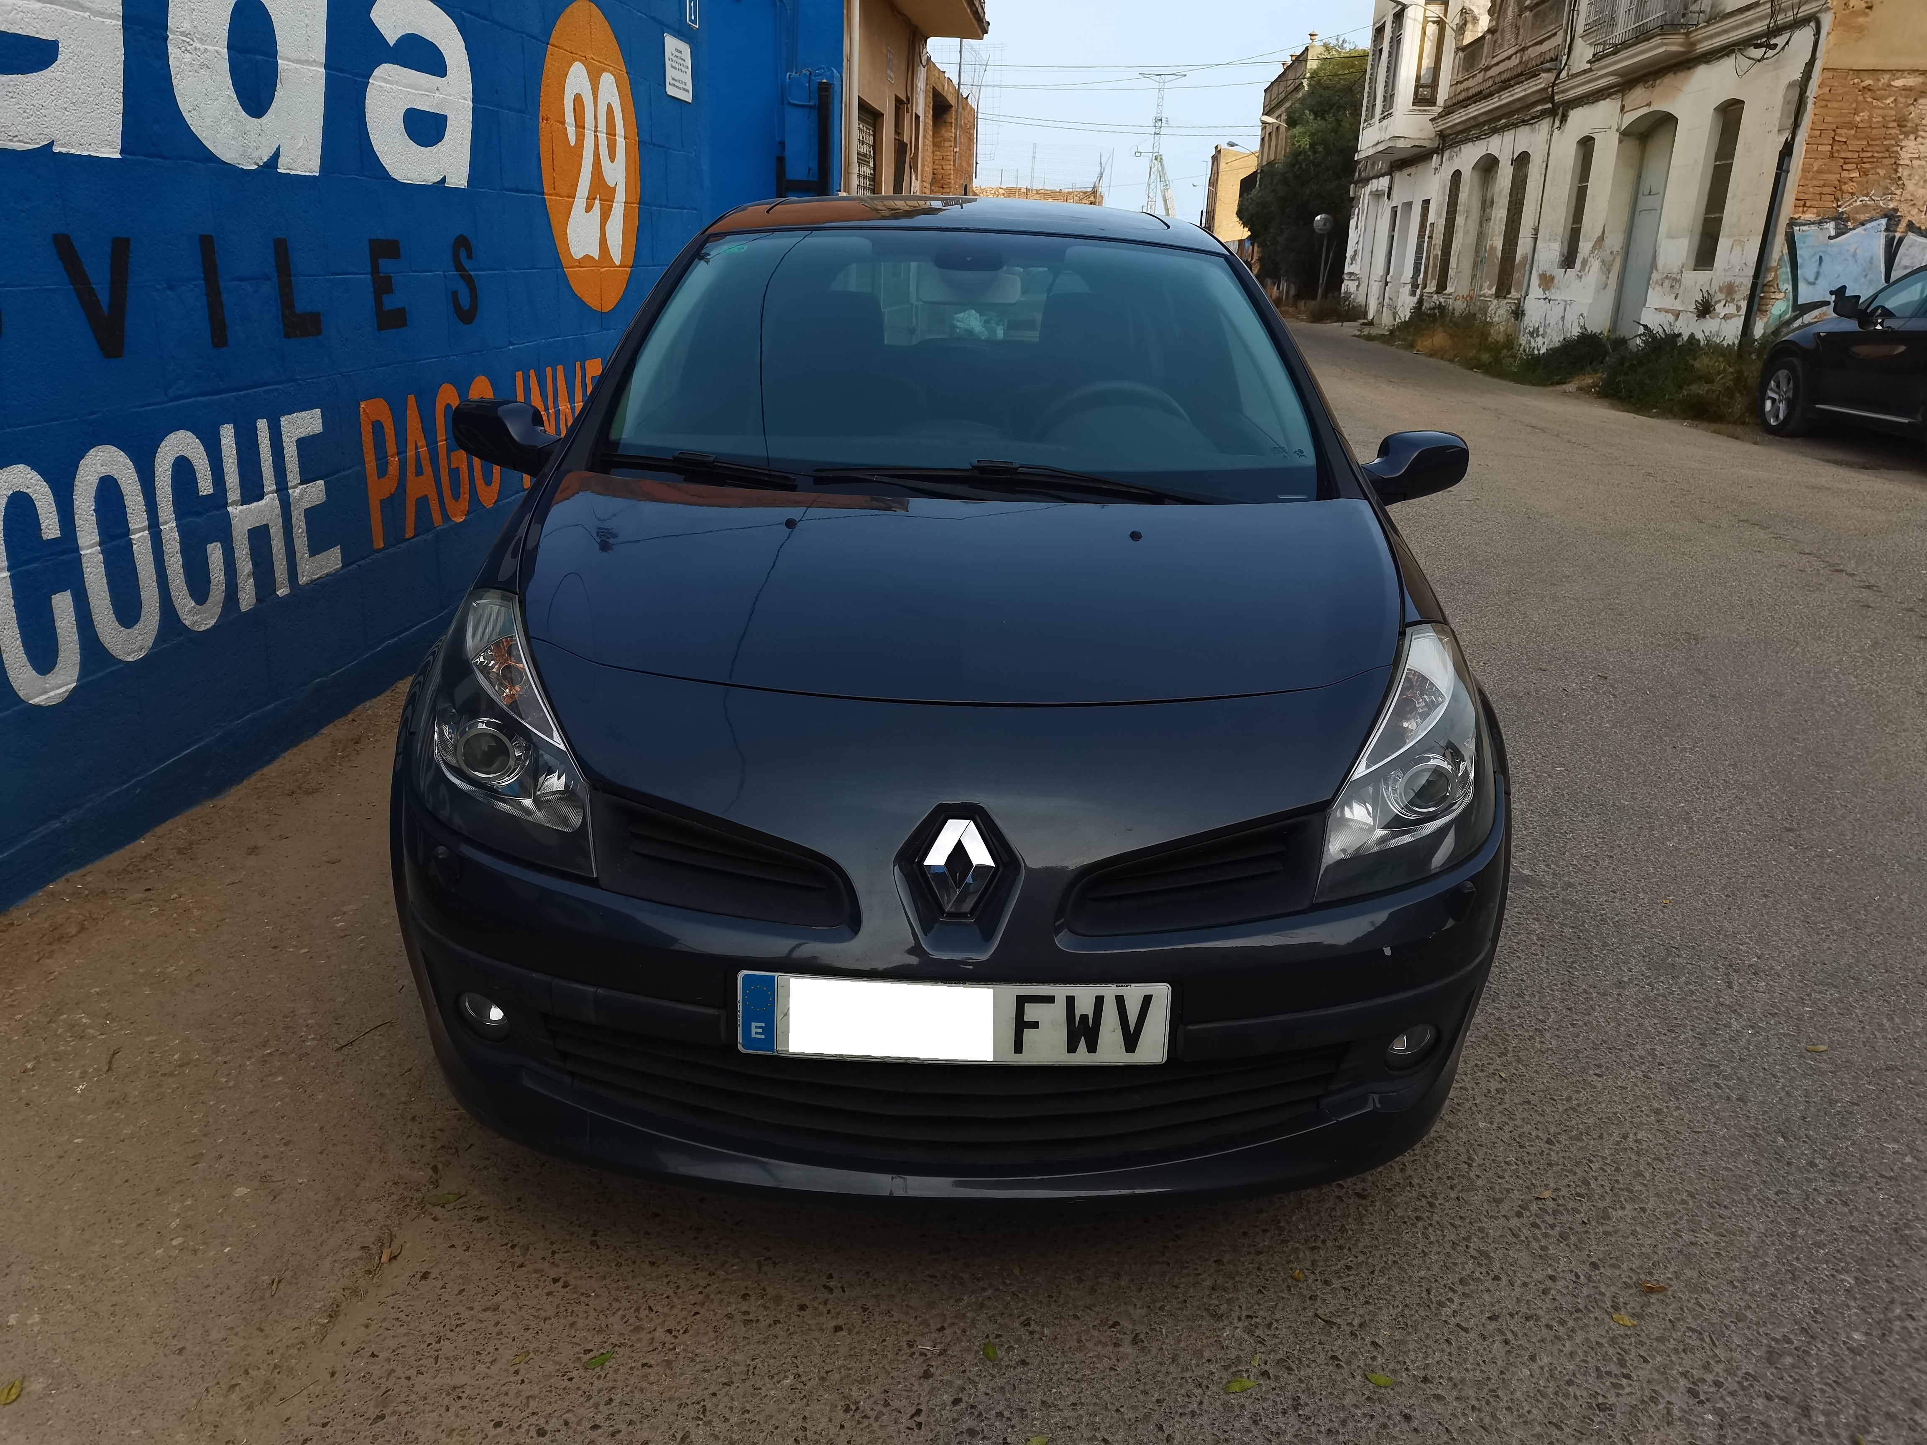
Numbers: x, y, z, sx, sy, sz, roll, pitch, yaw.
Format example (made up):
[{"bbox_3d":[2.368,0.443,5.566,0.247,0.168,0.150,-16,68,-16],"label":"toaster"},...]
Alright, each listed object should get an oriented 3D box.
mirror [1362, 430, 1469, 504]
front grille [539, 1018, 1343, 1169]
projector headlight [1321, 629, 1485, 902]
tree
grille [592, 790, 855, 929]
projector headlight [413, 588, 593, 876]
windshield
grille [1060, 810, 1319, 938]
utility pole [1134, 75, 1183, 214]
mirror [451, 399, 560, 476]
[{"bbox_3d":[0.902,-0.510,2.893,0.217,0.142,0.125,2,18,-1],"label":"mirror"},{"bbox_3d":[-0.024,0.495,1.901,1.093,0.125,0.205,2,18,-1],"label":"front grille"},{"bbox_3d":[0.601,0.036,2.047,0.350,0.250,0.460,0,19,-7],"label":"projector headlight"},{"bbox_3d":[8.892,-13.993,37.409,4.000,6.133,4.000,2,18,0],"label":"tree"},{"bbox_3d":[-0.299,0.168,1.790,0.363,0.114,0.086,7,19,14],"label":"grille"},{"bbox_3d":[-0.610,-0.003,2.026,0.350,0.250,0.460,4,19,5],"label":"projector headlight"},{"bbox_3d":[0.004,-0.712,2.908,1.400,0.172,0.939,2,51,-1],"label":"windshield"},{"bbox_3d":[0.287,0.187,1.800,0.363,0.114,0.086,-3,19,-16],"label":"grille"},{"bbox_3d":[12.920,-37.391,98.085,3.224,12.261,0.900,2,18,0],"label":"utility pole"},{"bbox_3d":[-0.904,-0.569,2.863,0.217,0.142,0.125,2,18,-1],"label":"mirror"}]

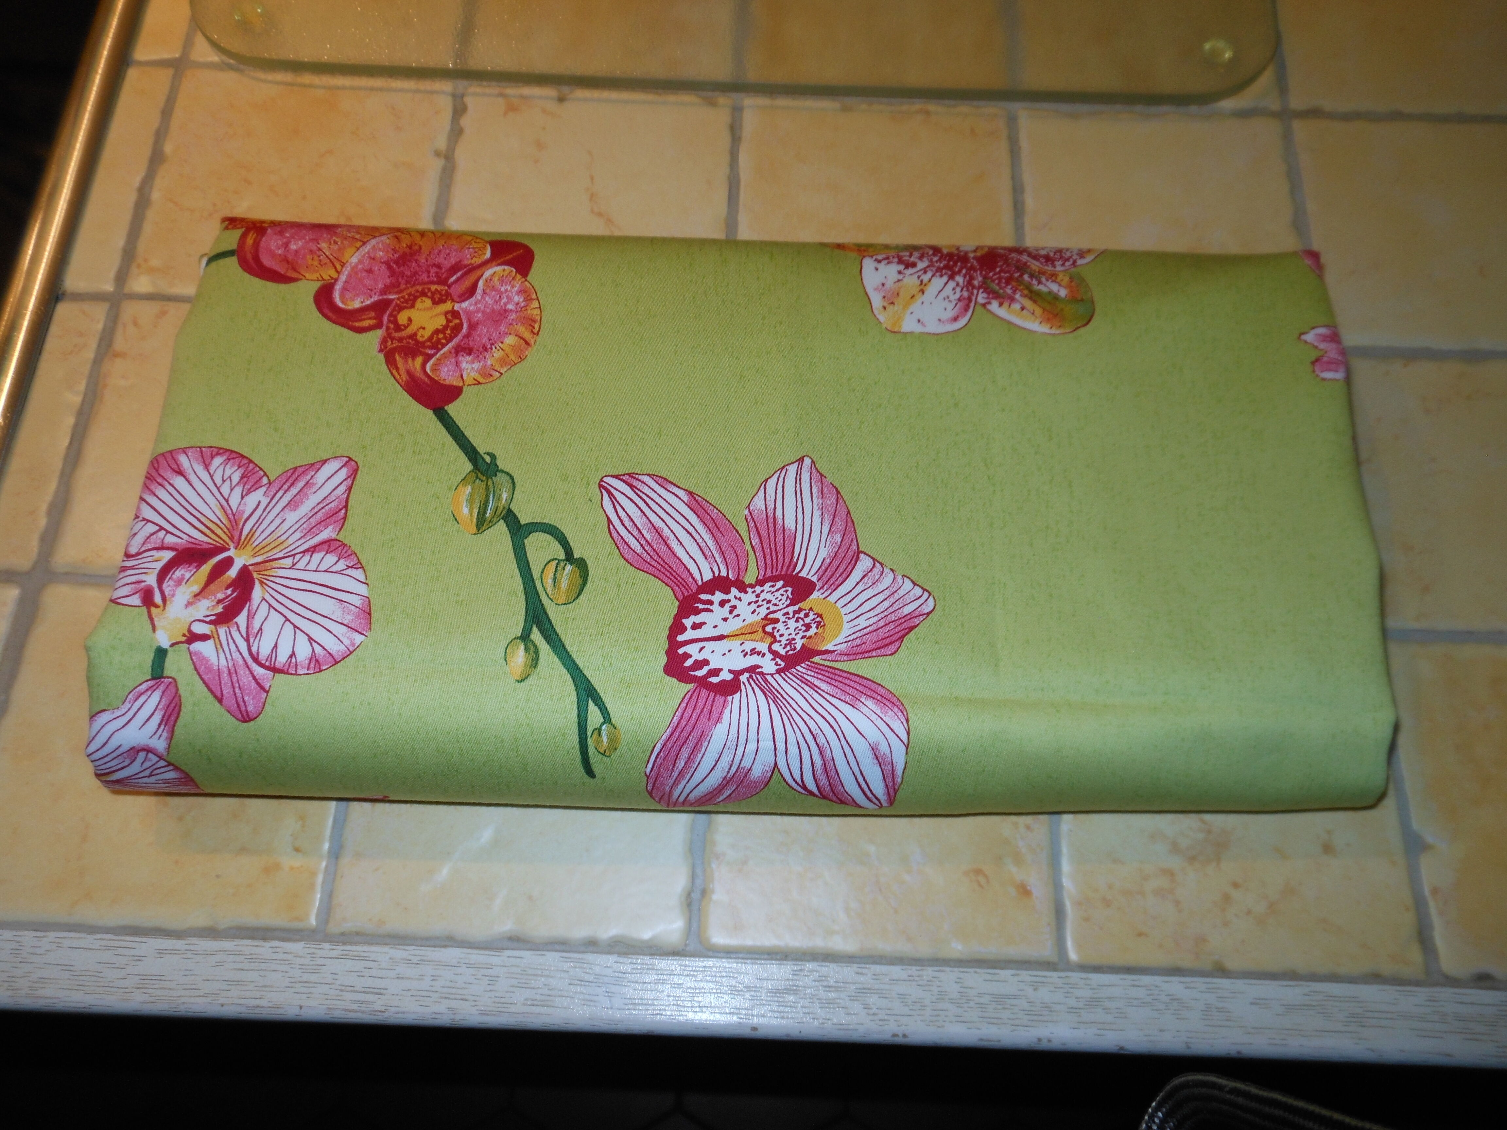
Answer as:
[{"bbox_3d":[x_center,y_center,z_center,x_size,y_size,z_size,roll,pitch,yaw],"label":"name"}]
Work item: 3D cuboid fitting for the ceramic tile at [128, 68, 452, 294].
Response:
[{"bbox_3d":[-0.162,-0.135,0.391,0.099,0.008,0.098,2,70,0],"label":"ceramic tile"}]

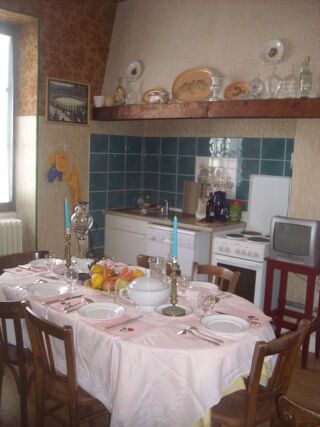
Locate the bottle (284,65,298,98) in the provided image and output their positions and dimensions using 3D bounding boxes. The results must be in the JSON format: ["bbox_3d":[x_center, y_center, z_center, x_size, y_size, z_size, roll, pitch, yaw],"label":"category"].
[{"bbox_3d":[0.997,-0.994,3.279,0.095,0.261,0.095,8,10,38],"label":"bottle"}]

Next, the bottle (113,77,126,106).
[{"bbox_3d":[-0.399,-1.230,4.368,0.115,0.296,0.090,8,10,38],"label":"bottle"}]

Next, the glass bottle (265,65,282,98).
[{"bbox_3d":[0.805,-0.930,3.065,0.115,0.241,0.105,9,11,41],"label":"glass bottle"}]

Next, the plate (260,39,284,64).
[{"bbox_3d":[0.820,-1.190,3.161,0.180,0.185,0.025,9,0,41],"label":"plate"}]

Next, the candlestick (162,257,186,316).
[{"bbox_3d":[0.083,0.383,2.308,0.127,0.310,0.127,2,8,0],"label":"candlestick"}]

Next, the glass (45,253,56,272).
[{"bbox_3d":[-0.699,0.312,2.780,0.076,0.120,0.076,2,8,0],"label":"glass"}]

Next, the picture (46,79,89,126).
[{"bbox_3d":[-0.915,-1.118,4.358,0.505,0.438,0.025,-5,11,-43],"label":"picture"}]

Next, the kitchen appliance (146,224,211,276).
[{"bbox_3d":[0.272,0.528,4.259,0.595,0.840,0.590,9,11,41],"label":"kitchen appliance"}]

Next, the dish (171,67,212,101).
[{"bbox_3d":[0.278,-1.056,3.564,0.450,0.300,0.035,9,0,41],"label":"dish"}]

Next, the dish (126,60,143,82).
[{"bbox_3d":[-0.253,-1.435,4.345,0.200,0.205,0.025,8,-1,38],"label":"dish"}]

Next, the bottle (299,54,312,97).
[{"bbox_3d":[0.986,-0.917,2.904,0.078,0.289,0.078,9,11,41],"label":"bottle"}]

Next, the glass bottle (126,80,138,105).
[{"bbox_3d":[-0.265,-1.186,4.265,0.100,0.247,0.100,8,10,38],"label":"glass bottle"}]

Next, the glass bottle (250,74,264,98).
[{"bbox_3d":[0.711,-0.916,3.151,0.090,0.177,0.080,9,11,41],"label":"glass bottle"}]

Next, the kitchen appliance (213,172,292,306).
[{"bbox_3d":[0.873,0.365,4.030,0.495,1.408,0.585,8,10,37],"label":"kitchen appliance"}]

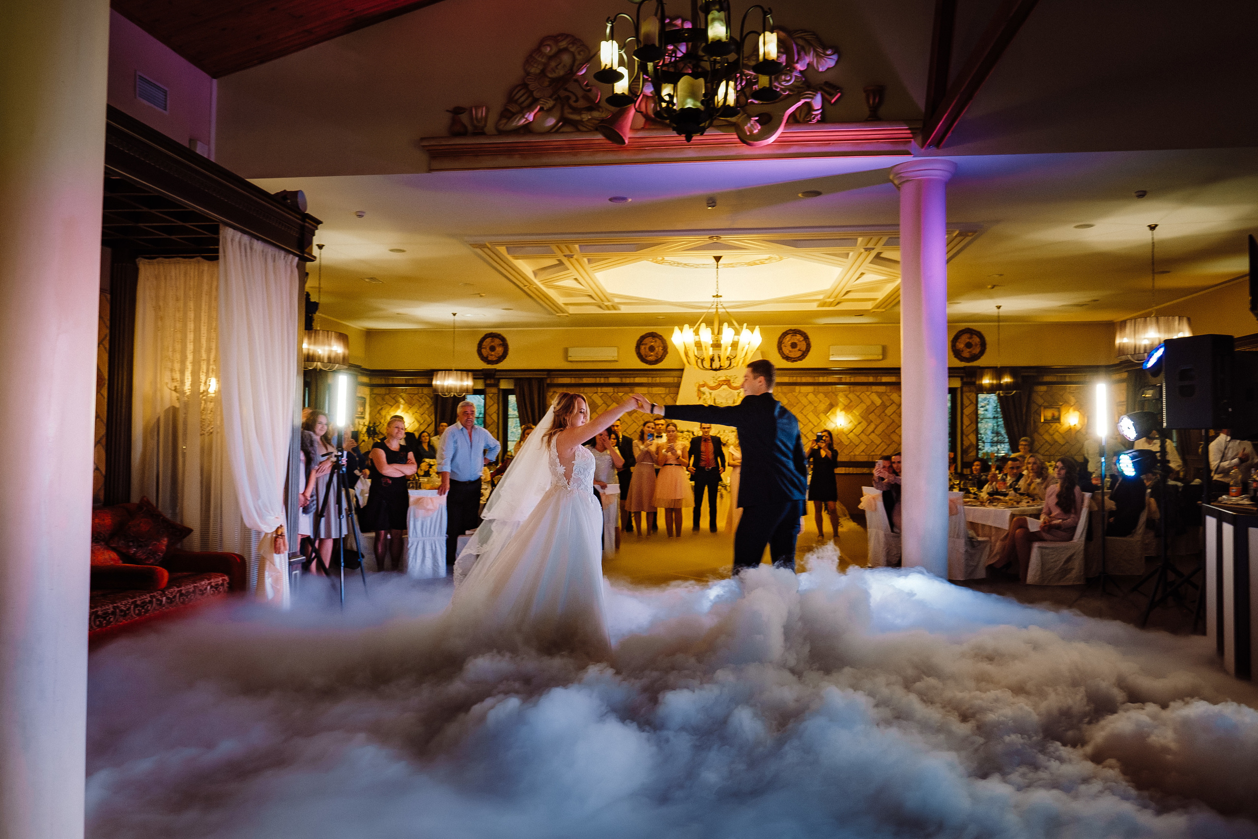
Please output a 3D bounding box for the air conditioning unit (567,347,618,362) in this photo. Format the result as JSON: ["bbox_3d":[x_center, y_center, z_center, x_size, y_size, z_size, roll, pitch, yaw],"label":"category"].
[{"bbox_3d":[-0.748,-1.334,17.044,1.050,0.290,0.220,0,-2,7],"label":"air conditioning unit"}]

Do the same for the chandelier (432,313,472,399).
[{"bbox_3d":[-3.246,-1.188,15.505,0.765,1.561,0.765,0,-2,7],"label":"chandelier"}]

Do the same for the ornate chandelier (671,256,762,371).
[{"bbox_3d":[1.270,-1.524,12.075,1.302,1.632,1.302,0,-2,7],"label":"ornate chandelier"}]

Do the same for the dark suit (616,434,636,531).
[{"bbox_3d":[-0.158,0.978,12.974,0.540,1.500,0.320,0,-2,6],"label":"dark suit"}]

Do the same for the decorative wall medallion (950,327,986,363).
[{"bbox_3d":[6.324,-1.381,15.619,0.686,0.686,0.070,0,-2,7],"label":"decorative wall medallion"}]

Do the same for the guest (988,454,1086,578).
[{"bbox_3d":[4.062,0.992,8.329,0.860,1.212,0.480,1,-2,-7],"label":"guest"}]

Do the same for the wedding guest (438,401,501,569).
[{"bbox_3d":[-1.680,0.707,8.822,0.660,1.809,0.400,1,-2,-22],"label":"wedding guest"}]

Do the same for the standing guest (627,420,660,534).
[{"bbox_3d":[0.188,0.859,12.221,0.480,1.691,0.420,1,-2,-5],"label":"standing guest"}]

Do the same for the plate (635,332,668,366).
[{"bbox_3d":[0.467,-1.434,16.989,0.670,0.670,0.060,0,-2,7],"label":"plate"}]

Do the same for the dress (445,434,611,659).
[{"bbox_3d":[-0.661,0.806,5.300,1.080,1.440,0.960,0,-2,7],"label":"dress"}]

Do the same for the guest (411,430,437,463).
[{"bbox_3d":[-3.543,0.982,14.500,0.450,1.580,0.300,1,-2,-14],"label":"guest"}]

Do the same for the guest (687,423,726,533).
[{"bbox_3d":[1.236,0.909,13.358,0.590,1.772,0.330,0,-2,5],"label":"guest"}]

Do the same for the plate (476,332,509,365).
[{"bbox_3d":[-2.567,-1.343,15.818,0.620,0.620,0.060,0,-2,6],"label":"plate"}]

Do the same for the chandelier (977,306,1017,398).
[{"bbox_3d":[6.552,-1.221,14.850,0.730,1.590,0.730,0,-2,6],"label":"chandelier"}]

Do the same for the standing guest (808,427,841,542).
[{"bbox_3d":[2.802,0.933,12.073,0.500,1.570,0.400,0,-2,11],"label":"standing guest"}]

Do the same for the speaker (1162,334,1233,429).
[{"bbox_3d":[4.430,-0.285,6.480,0.380,0.705,0.380,1,-2,-9],"label":"speaker"}]

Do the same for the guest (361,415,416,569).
[{"bbox_3d":[-2.476,0.795,8.750,0.500,1.640,0.330,1,-2,-22],"label":"guest"}]

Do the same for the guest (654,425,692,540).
[{"bbox_3d":[0.633,0.890,12.222,0.560,1.637,0.450,0,-2,2],"label":"guest"}]

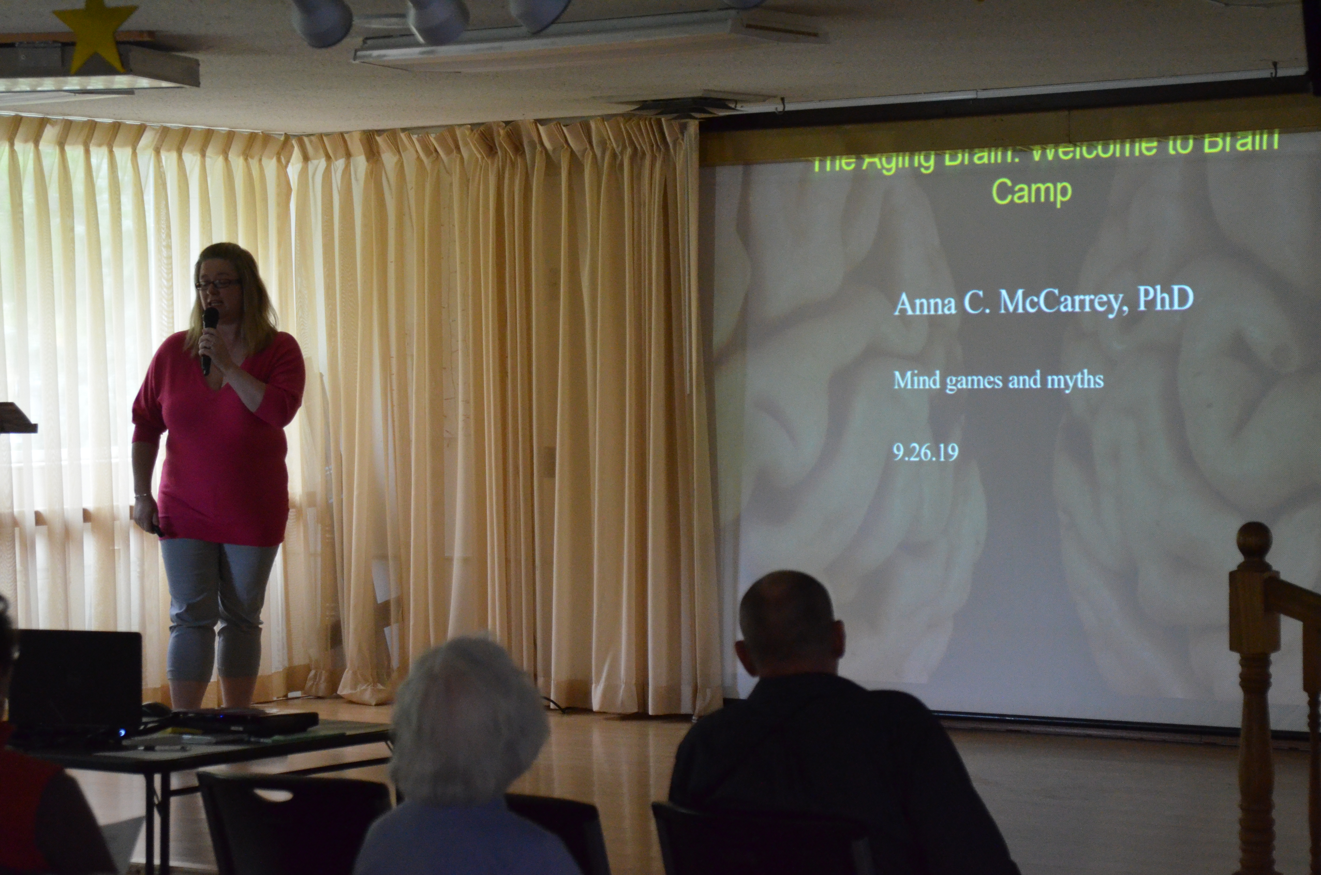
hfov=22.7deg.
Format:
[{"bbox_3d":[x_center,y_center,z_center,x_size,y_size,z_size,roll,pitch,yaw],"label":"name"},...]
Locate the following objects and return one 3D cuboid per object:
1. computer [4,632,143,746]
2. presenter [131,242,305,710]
[{"bbox_3d":[-1.317,0.572,7.773,0.370,0.250,0.260,0,1,19],"label":"computer"},{"bbox_3d":[-1.456,0.192,10.850,0.570,1.660,0.420,-1,1,6],"label":"presenter"}]

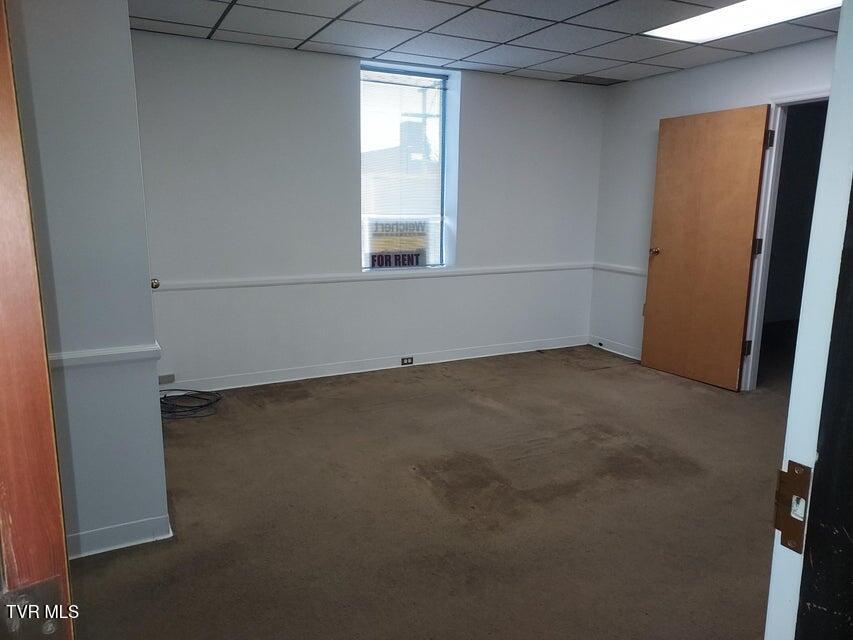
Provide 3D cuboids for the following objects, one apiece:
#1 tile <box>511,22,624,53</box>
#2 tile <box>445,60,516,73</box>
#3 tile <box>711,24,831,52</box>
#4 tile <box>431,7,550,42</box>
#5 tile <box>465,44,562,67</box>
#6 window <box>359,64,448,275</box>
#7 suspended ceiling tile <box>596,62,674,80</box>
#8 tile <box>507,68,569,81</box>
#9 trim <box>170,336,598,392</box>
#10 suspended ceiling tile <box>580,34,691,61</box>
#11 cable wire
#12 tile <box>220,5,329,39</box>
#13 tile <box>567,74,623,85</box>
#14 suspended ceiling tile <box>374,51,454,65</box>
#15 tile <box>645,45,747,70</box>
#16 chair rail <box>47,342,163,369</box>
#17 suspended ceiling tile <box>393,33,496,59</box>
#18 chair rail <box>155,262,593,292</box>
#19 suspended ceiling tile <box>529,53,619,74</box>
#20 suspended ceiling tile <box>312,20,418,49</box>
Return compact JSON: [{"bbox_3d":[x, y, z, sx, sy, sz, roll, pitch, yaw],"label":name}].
[{"bbox_3d":[0.938,-1.883,3.941,0.599,0.020,0.605,-5,13,-26],"label":"tile"},{"bbox_3d":[0.469,-2.090,4.875,0.599,0.020,0.296,-5,13,-26],"label":"tile"},{"bbox_3d":[2.262,-1.859,3.915,0.535,0.020,0.605,-5,13,-26],"label":"tile"},{"bbox_3d":[0.406,-1.847,3.713,0.610,0.020,0.610,-5,14,-26],"label":"tile"},{"bbox_3d":[0.679,-2.017,4.513,0.610,0.020,0.610,-5,14,-26],"label":"tile"},{"bbox_3d":[-0.207,-1.279,5.139,0.850,1.680,0.100,-5,14,-26],"label":"window"},{"bbox_3d":[1.747,-2.114,5.037,0.559,0.020,0.610,-5,14,-26],"label":"suspended ceiling tile"},{"bbox_3d":[1.021,-2.155,5.179,0.610,0.020,0.303,-5,14,-26],"label":"tile"},{"bbox_3d":[-0.154,0.366,5.267,4.137,0.102,0.016,-5,13,-26],"label":"trim"},{"bbox_3d":[1.496,-1.947,4.249,0.610,0.020,0.610,-5,14,-26],"label":"suspended ceiling tile"},{"bbox_3d":[-1.704,0.591,4.255,0.440,0.060,0.450,-5,14,-26],"label":"cable wire"},{"bbox_3d":[-0.956,-1.857,3.692,0.599,0.020,0.605,-5,13,-26],"label":"tile"},{"bbox_3d":[1.524,-2.183,5.385,0.535,0.020,0.296,-5,13,-26],"label":"tile"},{"bbox_3d":[-0.073,-2.042,4.614,0.599,0.020,0.296,-5,13,-26],"label":"suspended ceiling tile"},{"bbox_3d":[1.994,-1.977,4.450,0.535,0.020,0.605,-5,13,-26],"label":"tile"},{"bbox_3d":[-1.310,0.158,2.403,0.430,0.068,0.035,-5,14,-26],"label":"chair rail"},{"bbox_3d":[0.128,-1.953,4.215,0.599,0.020,0.605,-5,13,-26],"label":"suspended ceiling tile"},{"bbox_3d":[-0.152,-0.399,5.130,4.157,0.073,0.030,-5,14,-26],"label":"chair rail"},{"bbox_3d":[1.211,-2.050,4.737,0.599,0.020,0.605,-5,13,-26],"label":"suspended ceiling tile"},{"bbox_3d":[-0.412,-1.917,3.978,0.610,0.020,0.610,-5,14,-26],"label":"suspended ceiling tile"}]

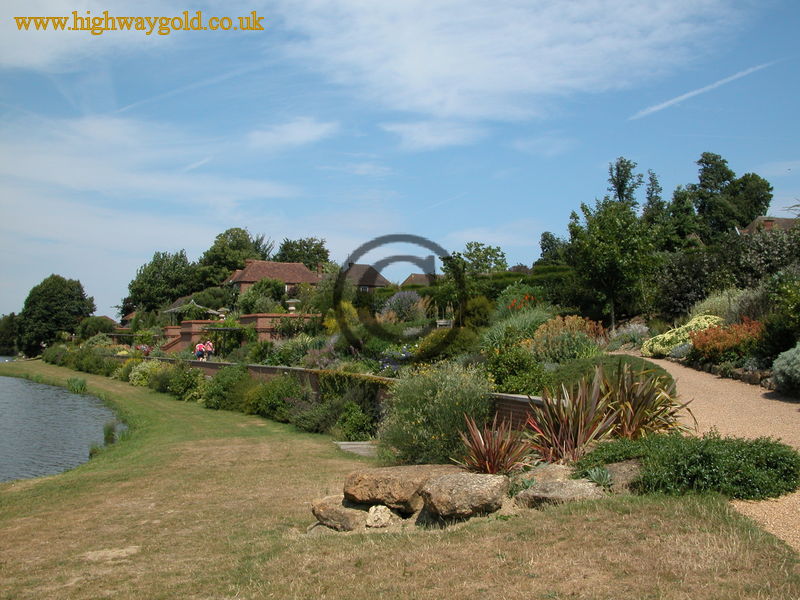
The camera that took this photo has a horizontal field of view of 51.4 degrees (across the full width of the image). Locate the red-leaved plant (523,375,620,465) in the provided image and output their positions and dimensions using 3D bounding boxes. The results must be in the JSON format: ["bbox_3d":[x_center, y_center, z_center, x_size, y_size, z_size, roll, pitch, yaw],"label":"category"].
[{"bbox_3d":[2.164,1.495,10.500,1.163,1.099,1.100,0,-3,0],"label":"red-leaved plant"}]

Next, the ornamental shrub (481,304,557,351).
[{"bbox_3d":[3.036,0.736,21.500,1.900,1.250,1.700,0,-3,0],"label":"ornamental shrub"}]

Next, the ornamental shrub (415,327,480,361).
[{"bbox_3d":[1.227,1.137,21.500,1.700,0.900,1.500,0,-3,0],"label":"ornamental shrub"}]

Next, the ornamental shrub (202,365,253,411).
[{"bbox_3d":[-6.777,3.418,32.500,1.991,1.779,1.800,0,-3,0],"label":"ornamental shrub"}]

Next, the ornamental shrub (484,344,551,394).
[{"bbox_3d":[2.260,1.375,16.000,1.230,1.020,1.150,0,-3,8],"label":"ornamental shrub"}]

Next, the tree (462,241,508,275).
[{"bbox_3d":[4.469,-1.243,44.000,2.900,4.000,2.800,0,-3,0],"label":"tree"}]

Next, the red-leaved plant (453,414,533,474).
[{"bbox_3d":[1.090,1.708,9.800,0.910,0.700,0.880,0,-3,6],"label":"red-leaved plant"}]

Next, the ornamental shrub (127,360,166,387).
[{"bbox_3d":[-14.112,4.108,46.500,2.081,1.439,1.800,0,-3,0],"label":"ornamental shrub"}]

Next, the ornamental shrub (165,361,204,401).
[{"bbox_3d":[-9.023,3.428,35.000,1.550,1.730,1.500,1,-3,-14],"label":"ornamental shrub"}]

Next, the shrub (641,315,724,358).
[{"bbox_3d":[8.658,1.119,25.500,2.523,1.335,1.700,0,-3,0],"label":"shrub"}]

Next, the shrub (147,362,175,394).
[{"bbox_3d":[-11.658,3.773,40.500,1.320,1.430,1.350,1,-3,-16],"label":"shrub"}]

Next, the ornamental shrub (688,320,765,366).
[{"bbox_3d":[8.045,1.023,20.500,1.835,1.122,1.500,0,-3,0],"label":"ornamental shrub"}]

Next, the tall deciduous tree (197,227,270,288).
[{"bbox_3d":[-29.017,-5.316,145.000,12.639,14.838,12.000,0,-3,0],"label":"tall deciduous tree"}]

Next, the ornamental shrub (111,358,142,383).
[{"bbox_3d":[-16.540,4.279,50.500,1.770,1.430,1.600,1,-3,-18],"label":"ornamental shrub"}]

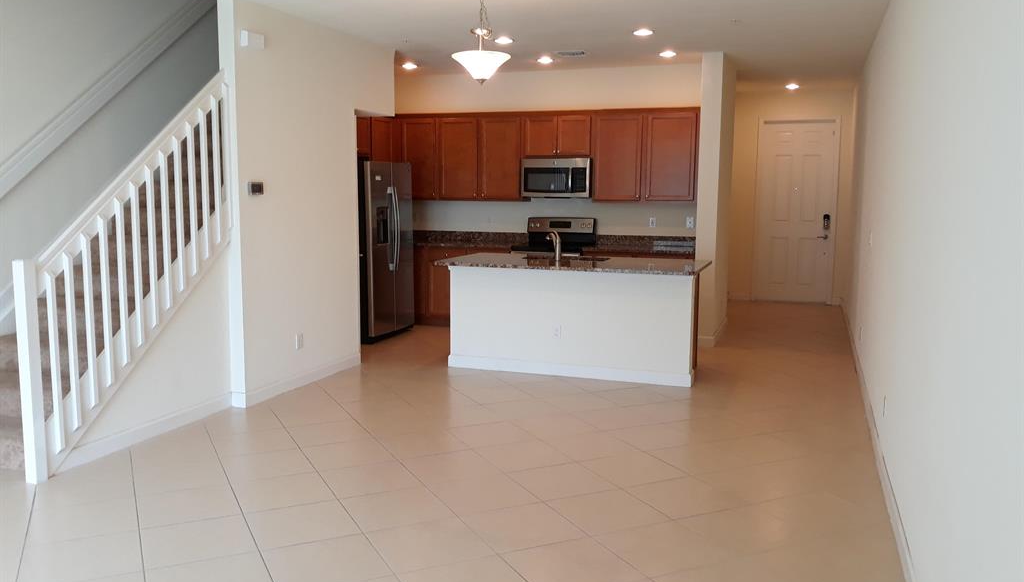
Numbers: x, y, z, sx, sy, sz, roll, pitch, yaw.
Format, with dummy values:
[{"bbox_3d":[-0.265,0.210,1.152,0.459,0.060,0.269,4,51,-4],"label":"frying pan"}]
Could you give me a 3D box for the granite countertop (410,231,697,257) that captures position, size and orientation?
[{"bbox_3d":[0.185,-0.531,9.024,3.500,0.144,0.650,3,7,20],"label":"granite countertop"}]

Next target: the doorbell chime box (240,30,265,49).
[{"bbox_3d":[-1.749,-1.691,5.602,0.054,0.099,0.177,3,8,20],"label":"doorbell chime box"}]

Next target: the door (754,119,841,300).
[{"bbox_3d":[3.852,-1.055,11.253,0.950,2.440,0.050,3,7,20],"label":"door"}]

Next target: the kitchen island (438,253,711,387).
[{"bbox_3d":[0.543,0.192,7.206,2.170,0.905,1.040,3,7,20],"label":"kitchen island"}]

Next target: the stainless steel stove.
[{"bbox_3d":[0.447,-0.171,8.939,0.765,1.205,0.690,3,7,20],"label":"stainless steel stove"}]

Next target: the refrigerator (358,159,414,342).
[{"bbox_3d":[-1.556,-0.434,8.605,0.800,1.785,0.920,3,7,20],"label":"refrigerator"}]

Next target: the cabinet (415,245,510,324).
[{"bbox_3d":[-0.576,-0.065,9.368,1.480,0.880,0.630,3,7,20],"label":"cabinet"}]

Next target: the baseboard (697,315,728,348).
[{"bbox_3d":[2.138,0.407,8.845,0.220,0.100,1.520,3,7,20],"label":"baseboard"}]

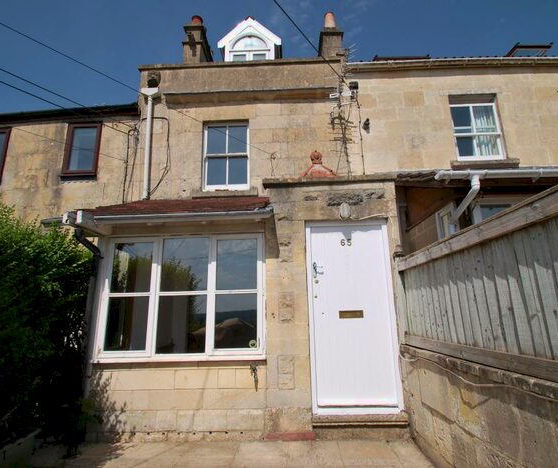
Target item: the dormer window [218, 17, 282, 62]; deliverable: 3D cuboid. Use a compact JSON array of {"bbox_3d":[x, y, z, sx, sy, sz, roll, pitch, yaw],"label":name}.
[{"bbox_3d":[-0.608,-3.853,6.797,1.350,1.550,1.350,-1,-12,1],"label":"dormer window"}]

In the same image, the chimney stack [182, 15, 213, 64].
[{"bbox_3d":[-2.176,-4.841,8.043,0.560,2.000,1.050,-1,-12,1],"label":"chimney stack"}]

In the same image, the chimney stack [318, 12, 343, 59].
[{"bbox_3d":[1.387,-4.933,7.963,0.560,2.000,0.950,-1,-12,1],"label":"chimney stack"}]

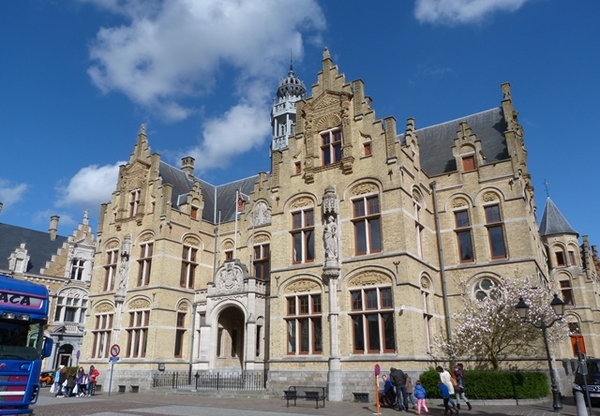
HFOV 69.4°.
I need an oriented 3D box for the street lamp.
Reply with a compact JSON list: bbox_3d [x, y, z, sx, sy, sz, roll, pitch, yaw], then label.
[{"bbox_3d":[10.262,5.906,18.002,1.900,4.500,0.480,-18,-27,41],"label":"street lamp"}]

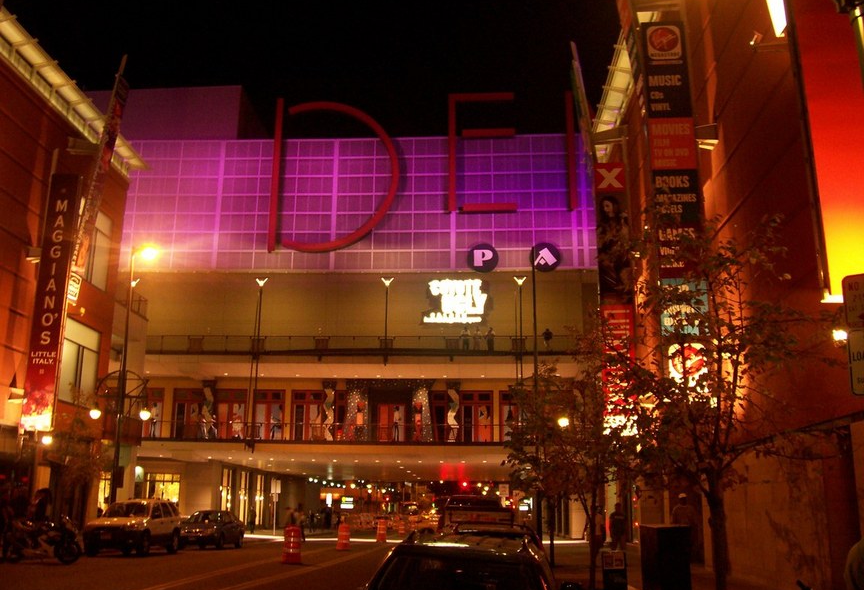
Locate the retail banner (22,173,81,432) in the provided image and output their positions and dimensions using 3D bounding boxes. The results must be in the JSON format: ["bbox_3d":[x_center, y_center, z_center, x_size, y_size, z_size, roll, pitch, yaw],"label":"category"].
[{"bbox_3d":[-14.206,0.089,31.793,1.100,9.900,0.250,-1,-15,3],"label":"retail banner"}]

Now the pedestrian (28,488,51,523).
[{"bbox_3d":[-11.698,6.651,25.255,0.520,1.780,0.400,6,-16,-23],"label":"pedestrian"}]

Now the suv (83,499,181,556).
[{"bbox_3d":[-10.328,8.131,29.660,1.820,1.760,4.450,0,-15,1],"label":"suv"}]

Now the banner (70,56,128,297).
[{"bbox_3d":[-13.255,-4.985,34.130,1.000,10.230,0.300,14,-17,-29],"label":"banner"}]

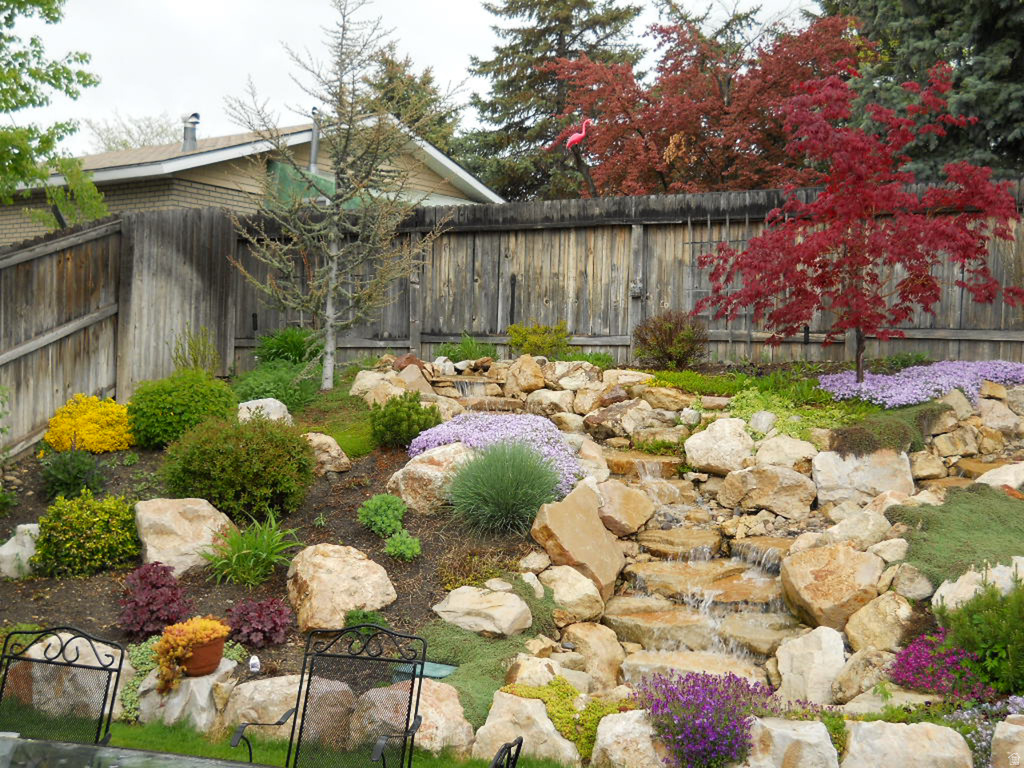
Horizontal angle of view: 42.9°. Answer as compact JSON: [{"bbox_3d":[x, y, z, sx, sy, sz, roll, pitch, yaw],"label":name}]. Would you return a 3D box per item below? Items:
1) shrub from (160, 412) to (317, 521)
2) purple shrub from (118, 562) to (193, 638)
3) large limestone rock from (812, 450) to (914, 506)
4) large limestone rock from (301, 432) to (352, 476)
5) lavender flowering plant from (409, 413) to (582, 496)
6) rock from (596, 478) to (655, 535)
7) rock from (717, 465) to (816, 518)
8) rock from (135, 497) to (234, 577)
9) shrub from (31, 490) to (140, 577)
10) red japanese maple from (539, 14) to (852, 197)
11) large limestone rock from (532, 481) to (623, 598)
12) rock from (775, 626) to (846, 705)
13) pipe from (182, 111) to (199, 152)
[{"bbox_3d":[-2.190,0.685,10.455,1.194,0.878,1.102,1,1,-12],"label":"shrub"},{"bbox_3d":[-2.136,1.297,7.800,0.426,0.420,0.420,1,1,-15],"label":"purple shrub"},{"bbox_3d":[2.674,0.719,9.900,0.770,0.440,0.500,1,-1,15],"label":"large limestone rock"},{"bbox_3d":[-1.546,0.579,10.850,0.470,0.360,0.400,2,-1,-8],"label":"large limestone rock"},{"bbox_3d":[-0.126,0.558,10.600,1.400,0.580,1.150,2,-1,-1],"label":"lavender flowering plant"},{"bbox_3d":[0.798,0.861,9.150,0.391,0.363,0.360,2,1,5],"label":"rock"},{"bbox_3d":[1.940,0.814,9.894,0.717,0.366,0.510,2,1,11],"label":"rock"},{"bbox_3d":[-2.220,1.044,8.850,0.690,0.500,0.500,2,-1,-14],"label":"rock"},{"bbox_3d":[-3.087,1.082,9.435,0.758,0.617,0.734,1,2,-18],"label":"shrub"},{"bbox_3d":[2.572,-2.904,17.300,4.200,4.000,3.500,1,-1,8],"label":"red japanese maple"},{"bbox_3d":[0.444,1.055,8.823,0.616,0.766,0.510,2,1,3],"label":"large limestone rock"},{"bbox_3d":[1.605,1.514,7.000,0.372,0.390,0.320,2,1,13],"label":"rock"},{"bbox_3d":[-4.434,-3.467,17.952,0.261,0.520,0.255,1,1,-14],"label":"pipe"}]

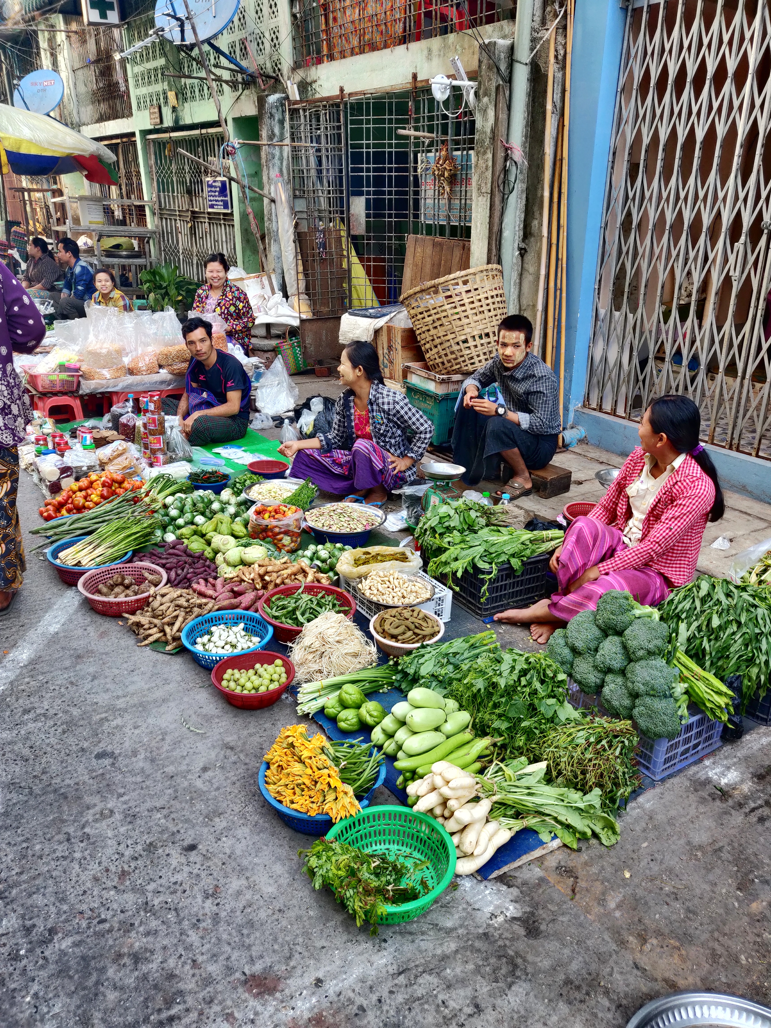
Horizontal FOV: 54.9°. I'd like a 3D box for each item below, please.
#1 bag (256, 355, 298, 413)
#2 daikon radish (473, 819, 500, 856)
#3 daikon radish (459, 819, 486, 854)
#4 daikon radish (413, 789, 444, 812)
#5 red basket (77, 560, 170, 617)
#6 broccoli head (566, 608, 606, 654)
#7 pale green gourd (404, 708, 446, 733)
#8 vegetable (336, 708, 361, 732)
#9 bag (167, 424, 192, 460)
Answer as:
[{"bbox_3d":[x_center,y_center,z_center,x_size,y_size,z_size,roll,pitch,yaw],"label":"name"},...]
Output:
[{"bbox_3d":[-0.758,-0.912,5.118,0.300,0.370,0.240,-5,26,-9],"label":"bag"},{"bbox_3d":[0.252,0.799,1.849,0.040,0.040,0.130,14,27,29],"label":"daikon radish"},{"bbox_3d":[0.215,0.775,1.803,0.054,0.060,0.160,12,26,26],"label":"daikon radish"},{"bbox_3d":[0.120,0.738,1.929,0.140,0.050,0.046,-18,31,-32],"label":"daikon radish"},{"bbox_3d":[-1.023,0.301,2.913,0.333,0.095,0.333,0,23,0],"label":"red basket"},{"bbox_3d":[0.610,0.359,2.278,0.130,0.135,0.130,7,24,16],"label":"broccoli head"},{"bbox_3d":[0.113,0.574,2.060,0.122,0.074,0.074,-11,25,-24],"label":"pale green gourd"},{"bbox_3d":[-0.111,0.624,2.249,0.075,0.073,0.088,9,27,18],"label":"vegetable"},{"bbox_3d":[-1.227,-0.447,4.360,0.155,0.195,0.130,-7,26,-14],"label":"bag"}]

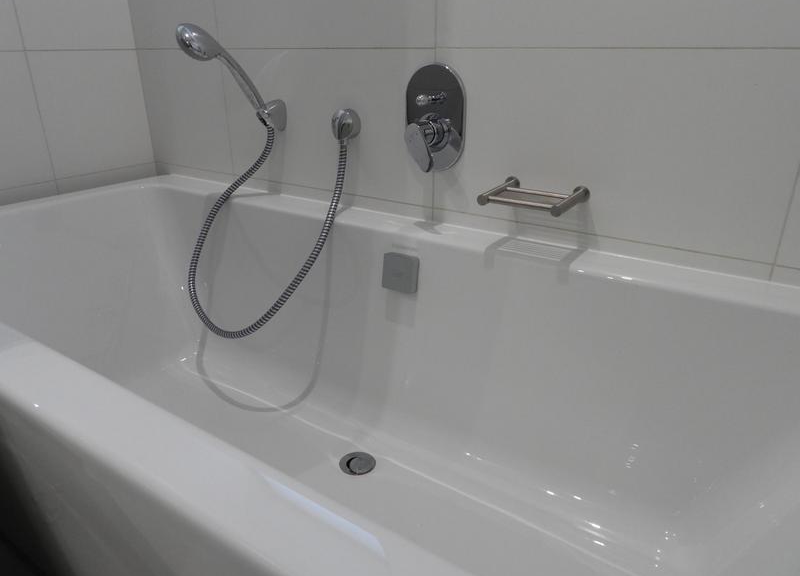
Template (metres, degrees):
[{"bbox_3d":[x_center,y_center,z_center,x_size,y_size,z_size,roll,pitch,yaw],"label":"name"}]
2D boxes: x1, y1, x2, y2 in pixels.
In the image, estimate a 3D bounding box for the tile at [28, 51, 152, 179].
[{"bbox_3d":[-0.790,-0.458,1.448,0.010,0.298,0.279,15,27,31],"label":"tile"}]

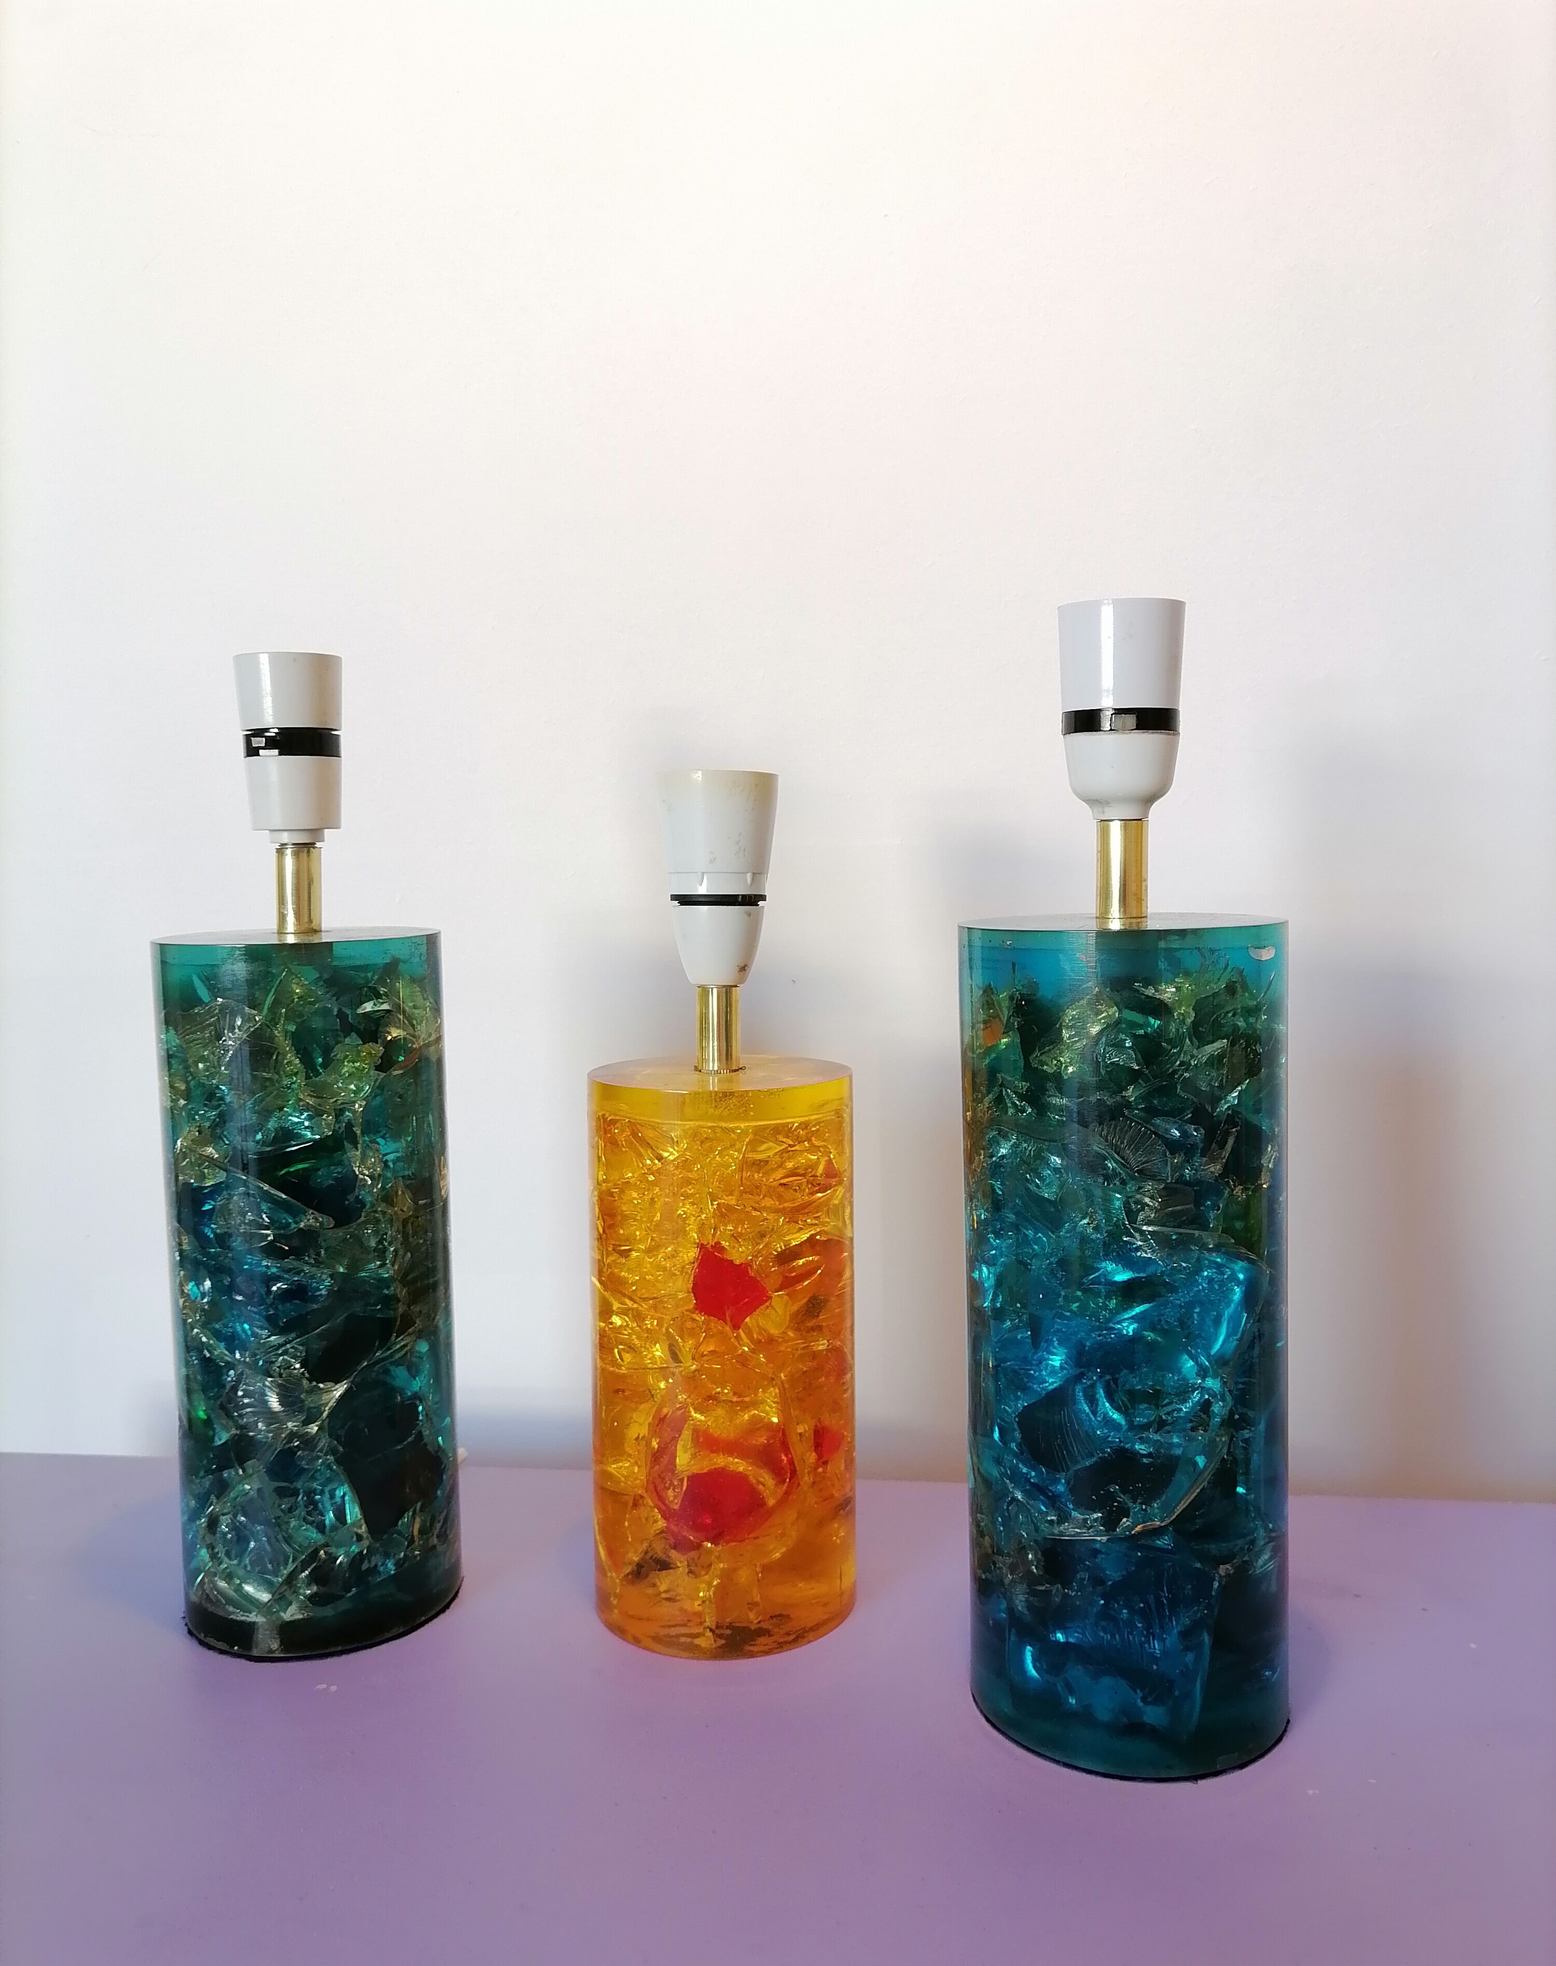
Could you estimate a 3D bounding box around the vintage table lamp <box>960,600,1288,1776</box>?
[{"bbox_3d":[0.113,0.059,0.499,0.102,0.351,0.102,0,5,13],"label":"vintage table lamp"}]

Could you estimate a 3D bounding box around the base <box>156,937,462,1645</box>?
[{"bbox_3d":[-0.173,0.107,0.581,0.102,0.250,0.102,-2,5,-17],"label":"base"}]

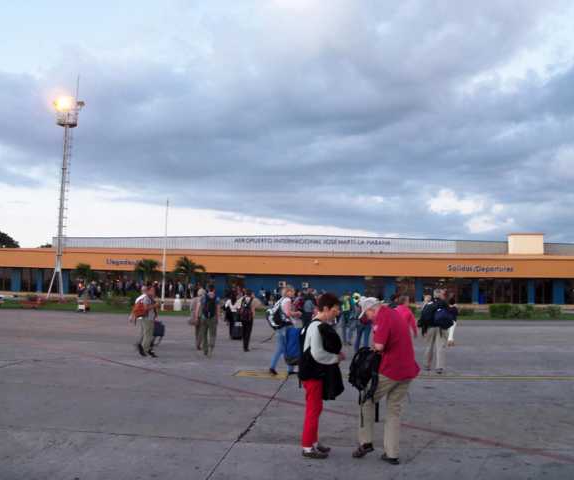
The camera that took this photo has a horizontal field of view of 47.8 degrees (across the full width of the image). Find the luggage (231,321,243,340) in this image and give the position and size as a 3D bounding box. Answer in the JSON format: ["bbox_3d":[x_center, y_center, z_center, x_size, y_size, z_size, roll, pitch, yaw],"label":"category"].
[{"bbox_3d":[-1.567,2.879,20.691,0.380,0.620,0.270,1,-4,0],"label":"luggage"}]

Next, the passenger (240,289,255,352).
[{"bbox_3d":[-1.050,2.127,17.201,0.450,1.630,0.450,1,-4,3],"label":"passenger"}]

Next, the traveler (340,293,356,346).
[{"bbox_3d":[1.907,2.448,20.242,0.500,1.680,0.380,1,-5,6],"label":"traveler"}]

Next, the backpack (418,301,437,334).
[{"bbox_3d":[2.974,1.624,13.650,0.400,0.650,0.300,1,-5,9],"label":"backpack"}]

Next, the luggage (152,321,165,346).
[{"bbox_3d":[-3.264,2.384,16.500,0.370,0.640,0.260,3,-5,-17],"label":"luggage"}]

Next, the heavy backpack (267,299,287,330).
[{"bbox_3d":[-0.215,1.447,12.655,0.300,0.560,0.340,14,-4,-16],"label":"heavy backpack"}]

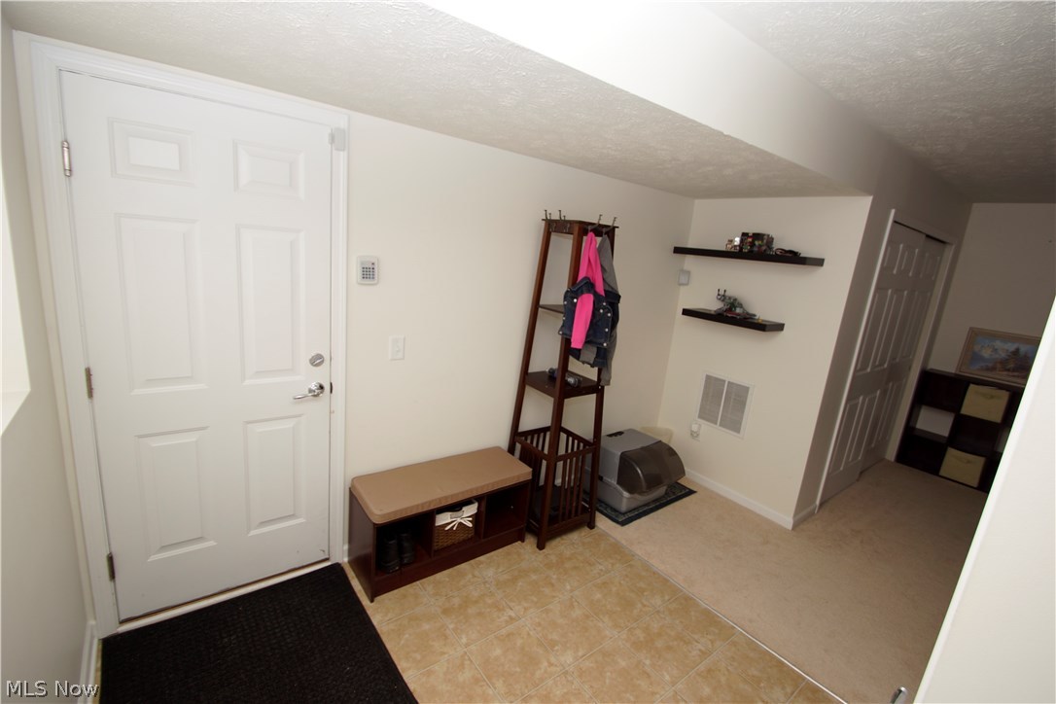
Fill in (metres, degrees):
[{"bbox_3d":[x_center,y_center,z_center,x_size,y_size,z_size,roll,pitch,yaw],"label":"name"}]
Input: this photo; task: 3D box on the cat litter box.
[{"bbox_3d":[0.782,0.858,3.237,0.510,0.400,0.490,-4,15,-37],"label":"cat litter box"}]

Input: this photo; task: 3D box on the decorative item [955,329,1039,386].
[{"bbox_3d":[4.274,0.051,3.931,0.035,0.430,0.560,1,12,-38],"label":"decorative item"}]

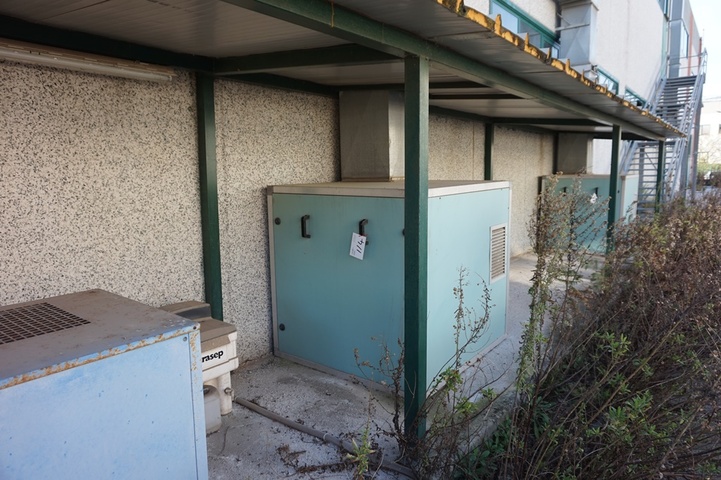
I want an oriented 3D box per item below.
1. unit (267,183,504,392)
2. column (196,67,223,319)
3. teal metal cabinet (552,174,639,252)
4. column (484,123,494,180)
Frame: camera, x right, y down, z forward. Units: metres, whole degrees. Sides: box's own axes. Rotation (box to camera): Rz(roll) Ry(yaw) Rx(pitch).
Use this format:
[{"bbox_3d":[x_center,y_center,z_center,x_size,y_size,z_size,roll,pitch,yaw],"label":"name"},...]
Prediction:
[{"bbox_3d":[0.293,0.218,3.947,1.347,1.346,1.510,6,11,37],"label":"unit"},{"bbox_3d":[-1.033,-0.042,3.362,0.082,2.169,0.082,6,11,37],"label":"column"},{"bbox_3d":[4.321,-0.543,9.070,1.347,1.346,1.510,6,11,37],"label":"teal metal cabinet"},{"bbox_3d":[1.935,-0.637,7.236,0.082,2.197,0.082,6,11,37],"label":"column"}]

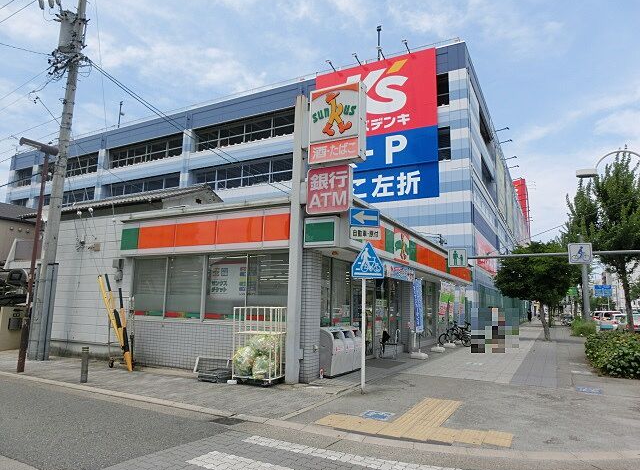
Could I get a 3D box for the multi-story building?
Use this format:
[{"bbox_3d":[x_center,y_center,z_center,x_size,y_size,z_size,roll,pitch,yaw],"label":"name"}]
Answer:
[{"bbox_3d":[-0.414,2.283,61.758,50.400,18.000,55.000,-4,-10,28],"label":"multi-story building"}]

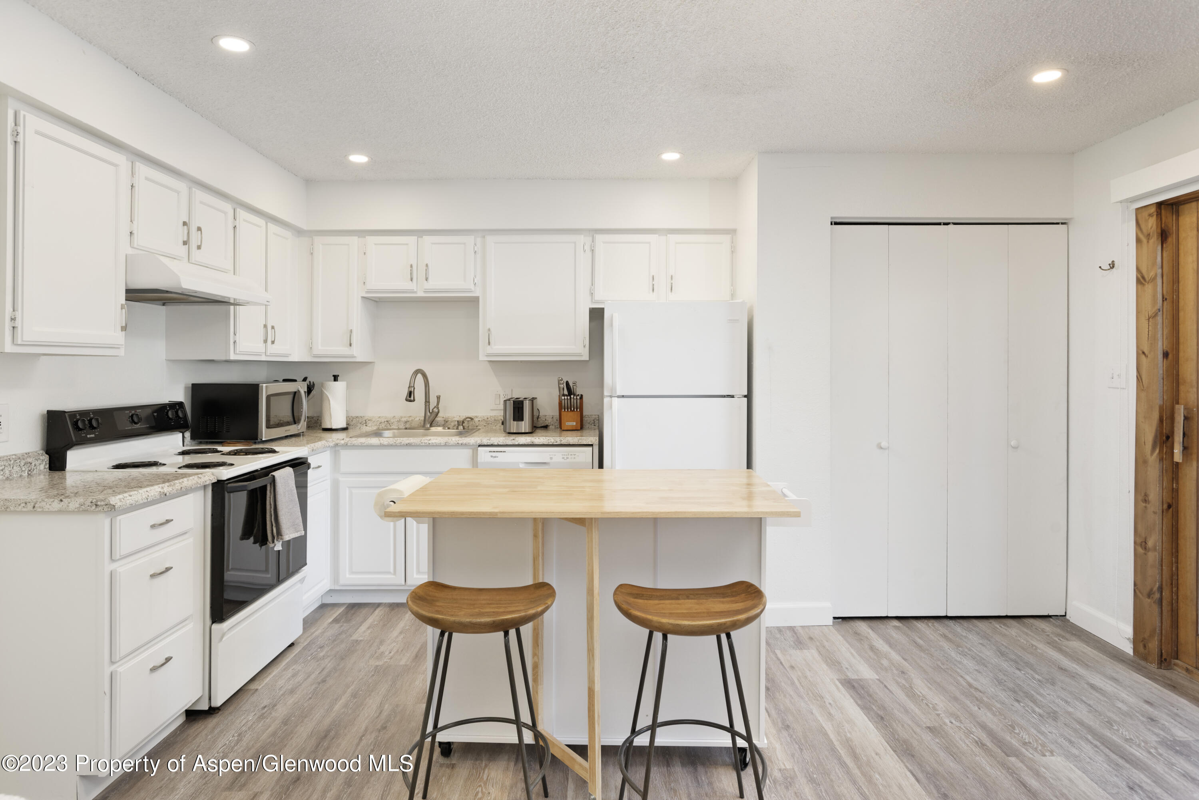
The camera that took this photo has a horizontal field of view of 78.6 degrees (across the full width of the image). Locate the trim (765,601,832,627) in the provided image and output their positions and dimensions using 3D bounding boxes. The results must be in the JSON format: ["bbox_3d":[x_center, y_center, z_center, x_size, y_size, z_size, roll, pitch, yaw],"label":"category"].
[{"bbox_3d":[0.993,1.077,3.690,0.360,0.124,0.017,0,1,1],"label":"trim"}]

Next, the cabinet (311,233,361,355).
[{"bbox_3d":[-1.500,-0.601,4.350,0.290,0.720,0.325,0,1,0],"label":"cabinet"}]

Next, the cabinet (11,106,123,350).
[{"bbox_3d":[-1.919,-0.536,2.470,0.305,0.735,0.540,0,1,0],"label":"cabinet"}]

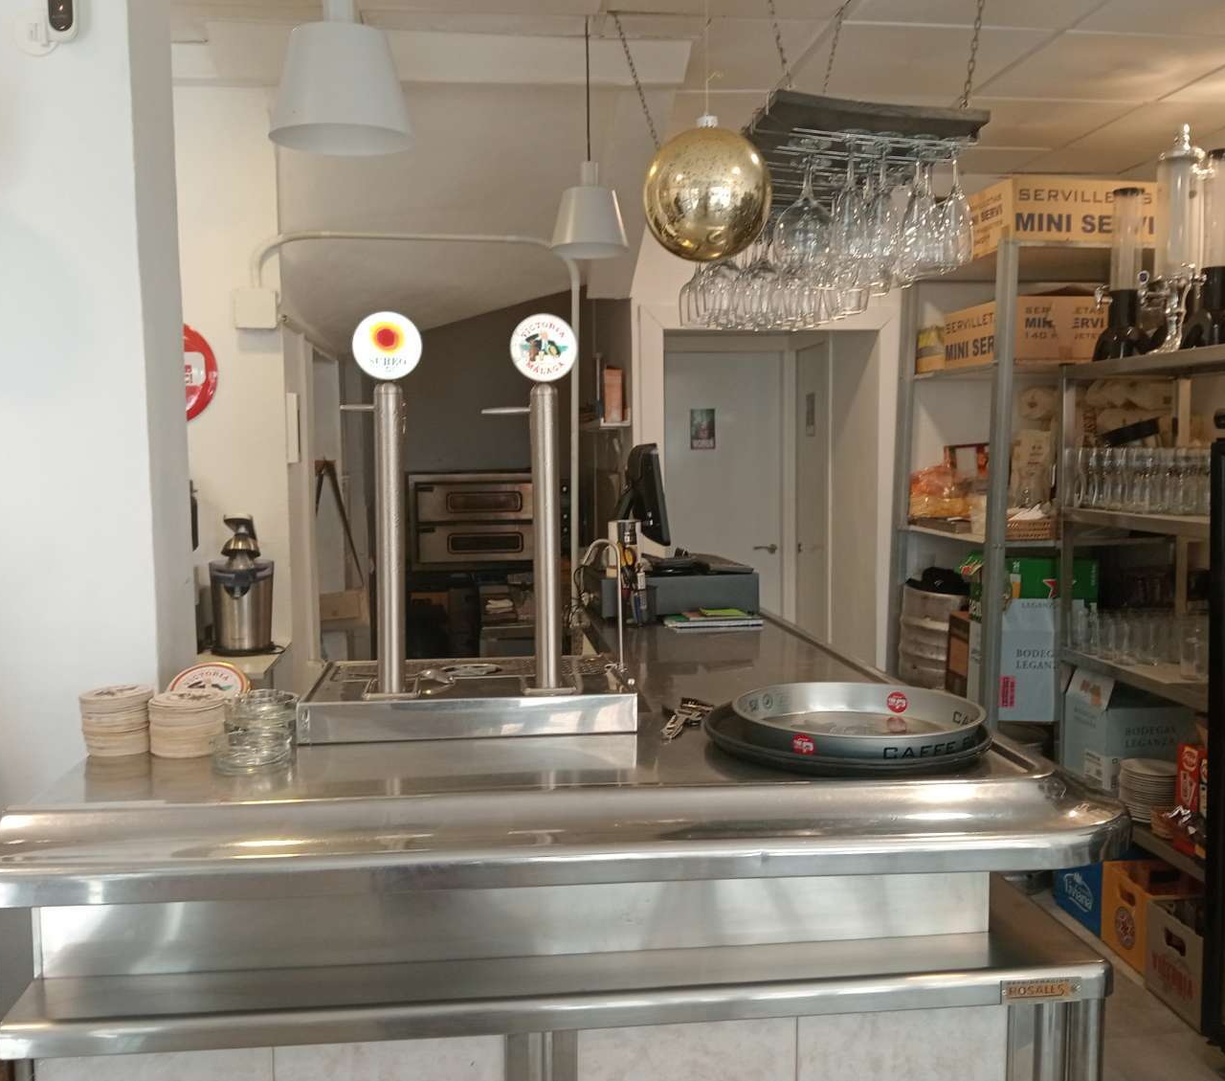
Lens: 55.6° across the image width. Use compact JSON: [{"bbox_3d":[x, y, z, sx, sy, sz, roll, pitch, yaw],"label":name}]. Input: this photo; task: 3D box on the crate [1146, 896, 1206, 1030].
[{"bbox_3d":[1.707,1.141,3.150,0.390,0.248,0.258,-1,5,-5],"label":"crate"}]

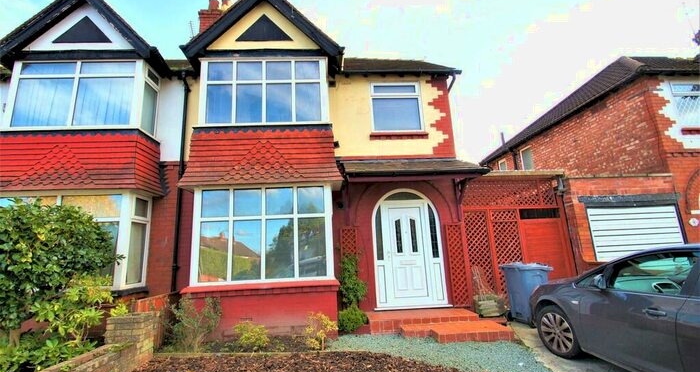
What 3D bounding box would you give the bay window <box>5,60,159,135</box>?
[{"bbox_3d":[-4.997,-1.611,5.592,2.244,1.387,0.622,-2,-12,-4],"label":"bay window"}]

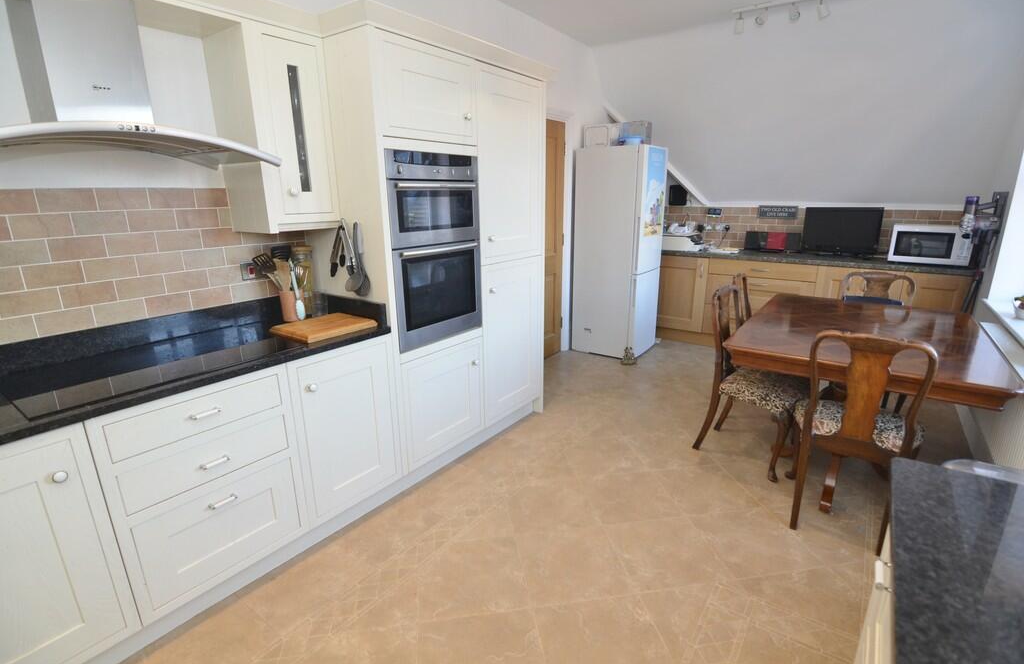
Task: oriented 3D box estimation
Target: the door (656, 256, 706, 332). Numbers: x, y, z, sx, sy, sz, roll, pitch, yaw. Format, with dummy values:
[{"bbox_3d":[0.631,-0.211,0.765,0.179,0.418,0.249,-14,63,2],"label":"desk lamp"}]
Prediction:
[{"bbox_3d":[1.743,-0.414,4.722,0.565,0.750,0.025,12,20,37],"label":"door"}]

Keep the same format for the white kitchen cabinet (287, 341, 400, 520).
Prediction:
[{"bbox_3d":[-0.915,0.368,2.169,0.570,0.726,0.499,12,20,37],"label":"white kitchen cabinet"}]

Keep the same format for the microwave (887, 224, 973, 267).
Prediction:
[{"bbox_3d":[3.413,-0.725,3.710,0.478,0.290,0.360,12,20,37],"label":"microwave"}]

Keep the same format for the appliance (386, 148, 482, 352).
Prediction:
[{"bbox_3d":[-0.527,-0.437,2.374,0.530,0.905,0.578,12,20,37],"label":"appliance"}]

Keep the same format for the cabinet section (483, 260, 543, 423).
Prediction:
[{"bbox_3d":[-0.198,-0.004,3.034,0.570,0.985,0.590,12,21,37],"label":"cabinet section"}]

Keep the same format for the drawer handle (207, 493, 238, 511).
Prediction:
[{"bbox_3d":[-1.022,0.609,1.617,0.032,0.018,0.090,12,20,37],"label":"drawer handle"}]

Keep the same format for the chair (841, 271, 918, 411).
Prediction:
[{"bbox_3d":[2.392,0.105,3.073,0.500,0.960,0.540,12,20,37],"label":"chair"}]

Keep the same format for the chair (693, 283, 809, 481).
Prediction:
[{"bbox_3d":[1.398,0.251,2.592,0.520,0.970,0.500,14,21,41],"label":"chair"}]

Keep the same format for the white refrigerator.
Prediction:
[{"bbox_3d":[1.034,-0.750,4.412,0.650,1.900,0.600,12,20,37],"label":"white refrigerator"}]

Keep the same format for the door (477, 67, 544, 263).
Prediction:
[{"bbox_3d":[0.011,-0.928,2.639,0.030,1.016,0.586,12,20,37],"label":"door"}]

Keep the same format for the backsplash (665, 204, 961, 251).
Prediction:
[{"bbox_3d":[2.826,-1.036,4.608,2.600,0.435,0.020,12,20,37],"label":"backsplash"}]

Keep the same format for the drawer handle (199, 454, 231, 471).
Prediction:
[{"bbox_3d":[-1.023,0.456,1.573,0.032,0.018,0.090,12,20,37],"label":"drawer handle"}]

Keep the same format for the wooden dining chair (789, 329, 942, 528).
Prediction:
[{"bbox_3d":[1.545,0.415,2.042,0.500,0.955,0.540,11,20,35],"label":"wooden dining chair"}]

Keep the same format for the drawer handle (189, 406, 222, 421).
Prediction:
[{"bbox_3d":[-1.025,0.278,1.521,0.032,0.018,0.090,12,20,37],"label":"drawer handle"}]

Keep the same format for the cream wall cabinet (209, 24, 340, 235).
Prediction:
[{"bbox_3d":[-1.036,-0.842,2.005,0.360,0.770,0.330,12,20,37],"label":"cream wall cabinet"}]

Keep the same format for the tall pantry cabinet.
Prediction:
[{"bbox_3d":[-0.391,-0.402,2.659,0.580,2.015,1.220,12,20,37],"label":"tall pantry cabinet"}]

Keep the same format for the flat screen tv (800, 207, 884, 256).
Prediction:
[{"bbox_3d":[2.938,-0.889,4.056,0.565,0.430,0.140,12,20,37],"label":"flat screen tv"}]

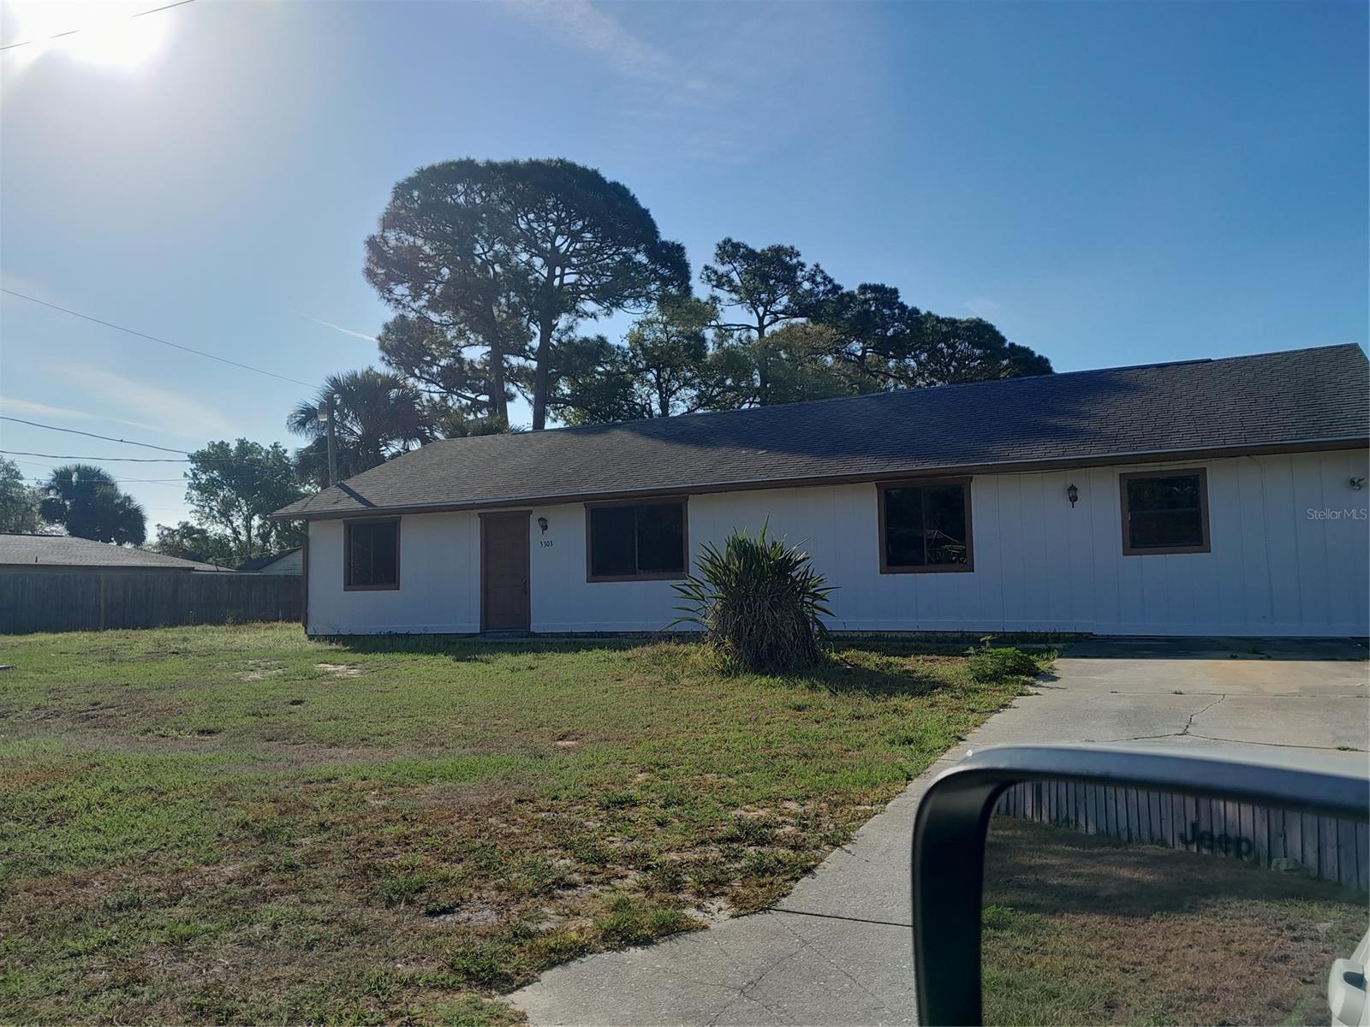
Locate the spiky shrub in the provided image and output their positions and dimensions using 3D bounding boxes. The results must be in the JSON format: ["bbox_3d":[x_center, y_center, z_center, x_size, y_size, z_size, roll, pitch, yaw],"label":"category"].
[{"bbox_3d":[0.847,0.974,12.461,1.820,1.615,1.750,-1,-5,0],"label":"spiky shrub"}]

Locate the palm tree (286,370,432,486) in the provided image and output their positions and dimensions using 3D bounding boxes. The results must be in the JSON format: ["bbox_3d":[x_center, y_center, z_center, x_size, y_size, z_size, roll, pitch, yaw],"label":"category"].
[{"bbox_3d":[-10.739,-0.454,35.181,4.600,8.632,4.600,-1,-5,0],"label":"palm tree"}]

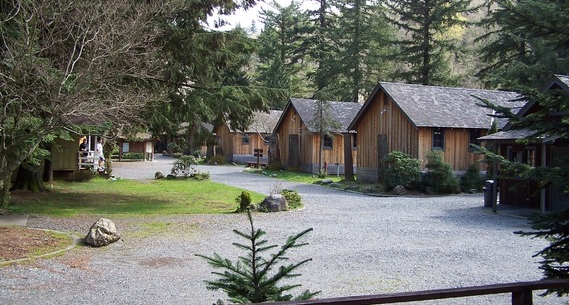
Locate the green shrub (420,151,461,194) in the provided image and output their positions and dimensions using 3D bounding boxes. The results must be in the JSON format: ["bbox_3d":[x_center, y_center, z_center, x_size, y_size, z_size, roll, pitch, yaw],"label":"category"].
[{"bbox_3d":[6.683,0.823,26.650,1.664,1.731,1.581,1,1,14],"label":"green shrub"}]

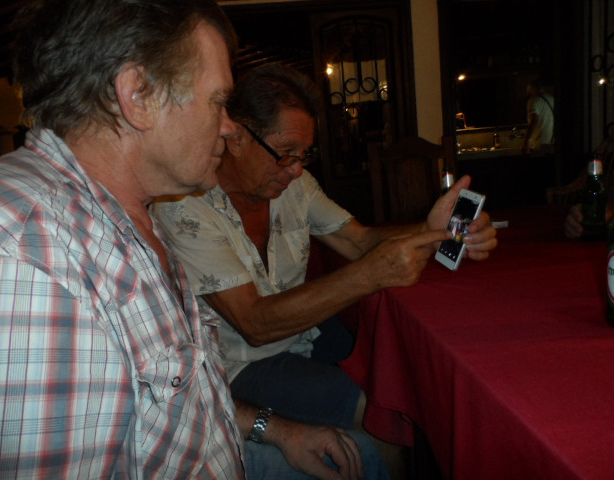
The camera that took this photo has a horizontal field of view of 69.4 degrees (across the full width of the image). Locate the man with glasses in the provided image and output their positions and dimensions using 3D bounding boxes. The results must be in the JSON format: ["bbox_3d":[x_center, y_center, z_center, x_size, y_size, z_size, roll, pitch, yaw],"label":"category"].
[{"bbox_3d":[0.005,0.270,0.960,0.700,1.220,0.550,1,11,35],"label":"man with glasses"}]

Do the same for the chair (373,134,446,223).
[{"bbox_3d":[0.640,0.030,2.360,0.470,1.100,0.500,-6,9,0],"label":"chair"}]

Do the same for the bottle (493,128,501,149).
[{"bbox_3d":[2.104,-1.121,4.900,0.068,0.225,0.068,-6,9,0],"label":"bottle"}]

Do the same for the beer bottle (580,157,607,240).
[{"bbox_3d":[0.805,-0.122,1.240,0.062,0.233,0.062,-6,9,0],"label":"beer bottle"}]

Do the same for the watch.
[{"bbox_3d":[-0.075,0.298,0.715,0.036,0.058,0.065,21,-25,12],"label":"watch"}]

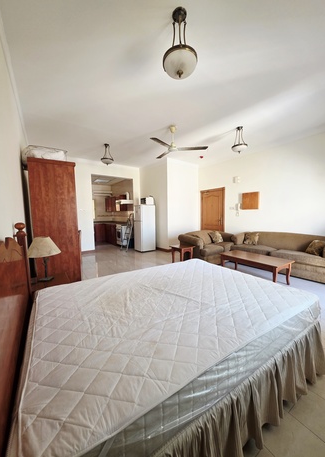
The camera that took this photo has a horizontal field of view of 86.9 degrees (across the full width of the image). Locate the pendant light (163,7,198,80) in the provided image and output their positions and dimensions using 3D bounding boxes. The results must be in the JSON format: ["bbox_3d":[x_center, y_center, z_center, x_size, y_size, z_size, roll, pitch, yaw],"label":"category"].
[{"bbox_3d":[0.161,-1.679,1.578,0.320,0.530,0.320,-1,5,0],"label":"pendant light"}]

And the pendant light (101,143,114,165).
[{"bbox_3d":[-1.448,-1.922,4.513,0.325,0.510,0.325,-4,6,-34],"label":"pendant light"}]

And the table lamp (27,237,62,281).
[{"bbox_3d":[-1.371,0.352,2.003,0.330,0.506,0.330,-4,6,-34],"label":"table lamp"}]

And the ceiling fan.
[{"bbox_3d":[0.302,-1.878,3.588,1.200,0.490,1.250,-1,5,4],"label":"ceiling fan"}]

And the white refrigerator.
[{"bbox_3d":[-0.628,0.000,6.213,0.575,1.608,0.530,-4,6,-34],"label":"white refrigerator"}]

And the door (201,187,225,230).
[{"bbox_3d":[1.927,-0.385,6.679,0.090,2.211,1.155,-4,6,-34],"label":"door"}]

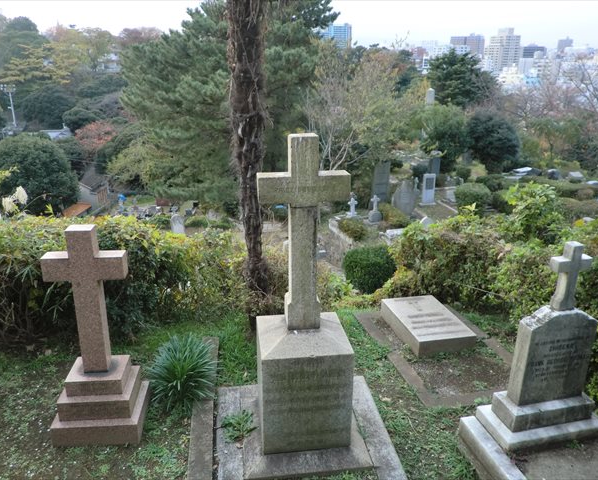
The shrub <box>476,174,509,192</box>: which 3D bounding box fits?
[{"bbox_3d":[7.830,-2.249,19.467,1.313,0.786,1.182,-2,18,-8],"label":"shrub"}]

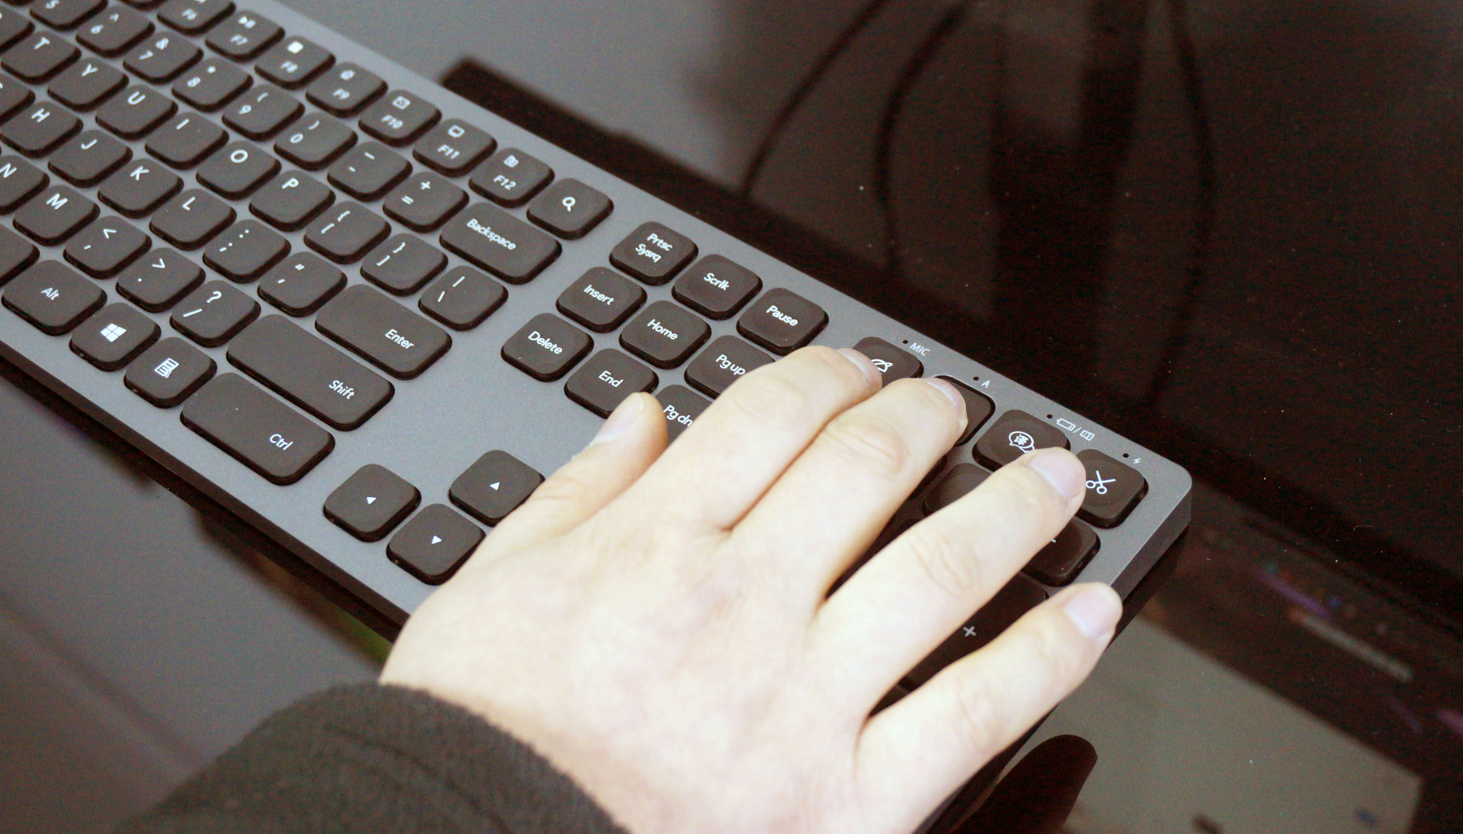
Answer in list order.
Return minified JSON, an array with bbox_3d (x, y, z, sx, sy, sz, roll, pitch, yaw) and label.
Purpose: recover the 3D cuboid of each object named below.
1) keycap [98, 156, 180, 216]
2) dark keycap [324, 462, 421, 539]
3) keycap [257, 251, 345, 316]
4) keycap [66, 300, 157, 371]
[{"bbox_3d":[-0.146,-0.056,0.510,0.017,0.003,0.017,29,55,25],"label":"keycap"},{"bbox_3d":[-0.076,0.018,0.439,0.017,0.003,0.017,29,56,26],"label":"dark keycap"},{"bbox_3d":[-0.101,-0.031,0.486,0.017,0.003,0.017,29,55,25],"label":"keycap"},{"bbox_3d":[-0.142,-0.019,0.476,0.017,0.003,0.017,29,55,25],"label":"keycap"}]

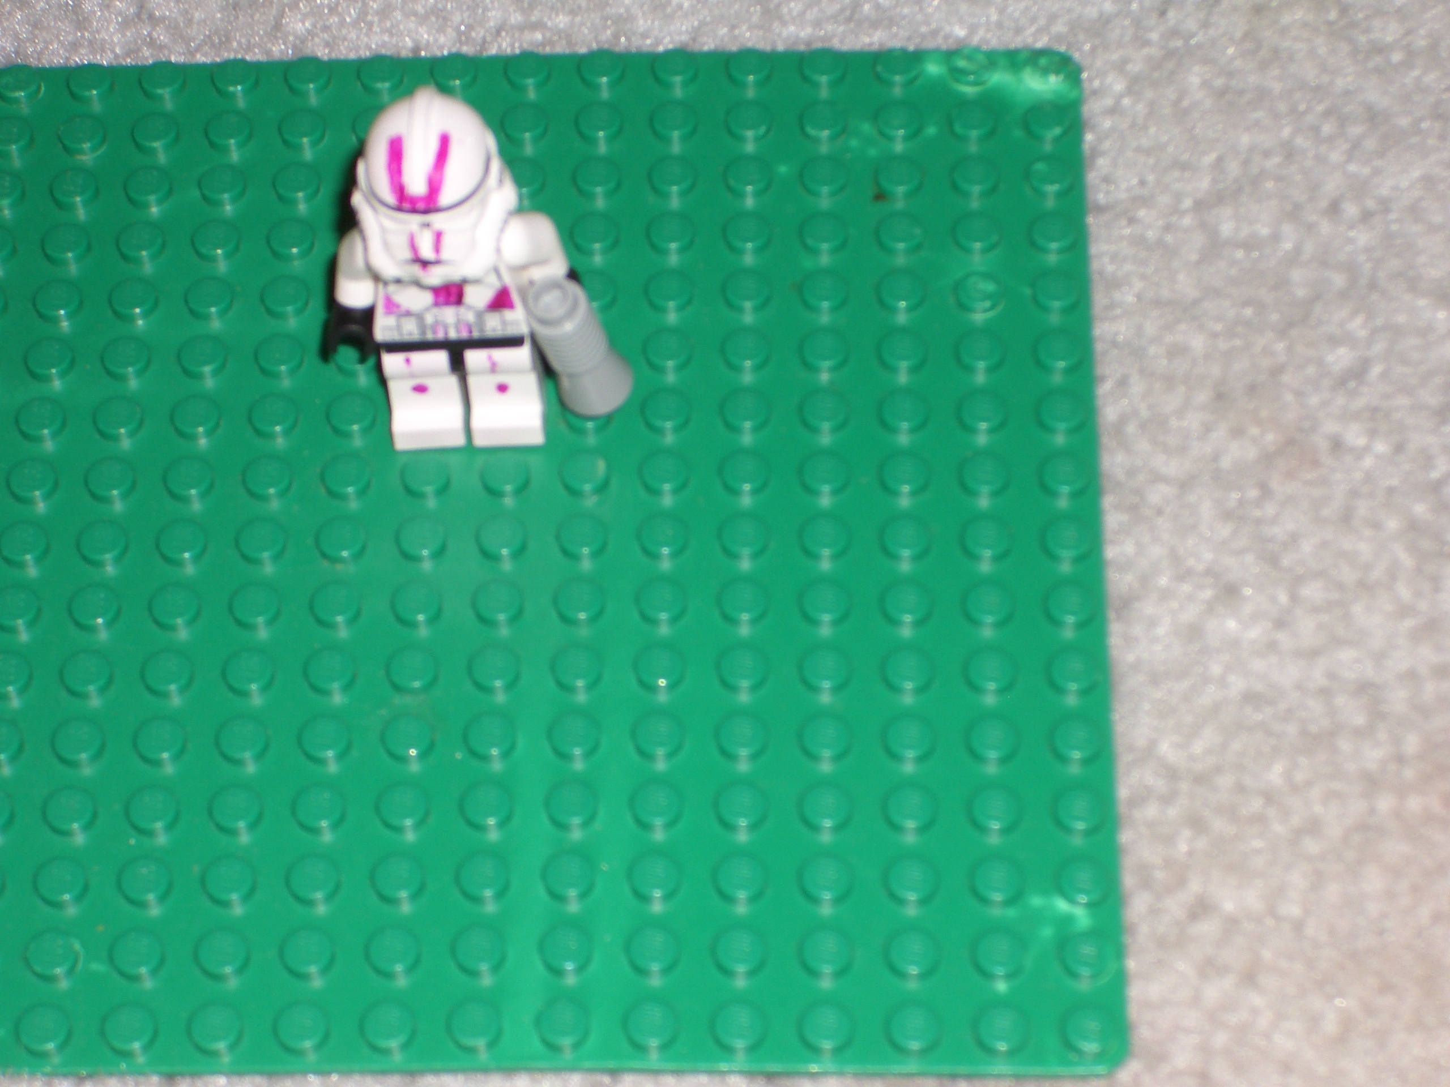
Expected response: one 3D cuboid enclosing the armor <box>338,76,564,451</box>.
[{"bbox_3d":[-0.027,-0.026,0.431,0.024,0.043,0.015,0,53,1],"label":"armor"}]

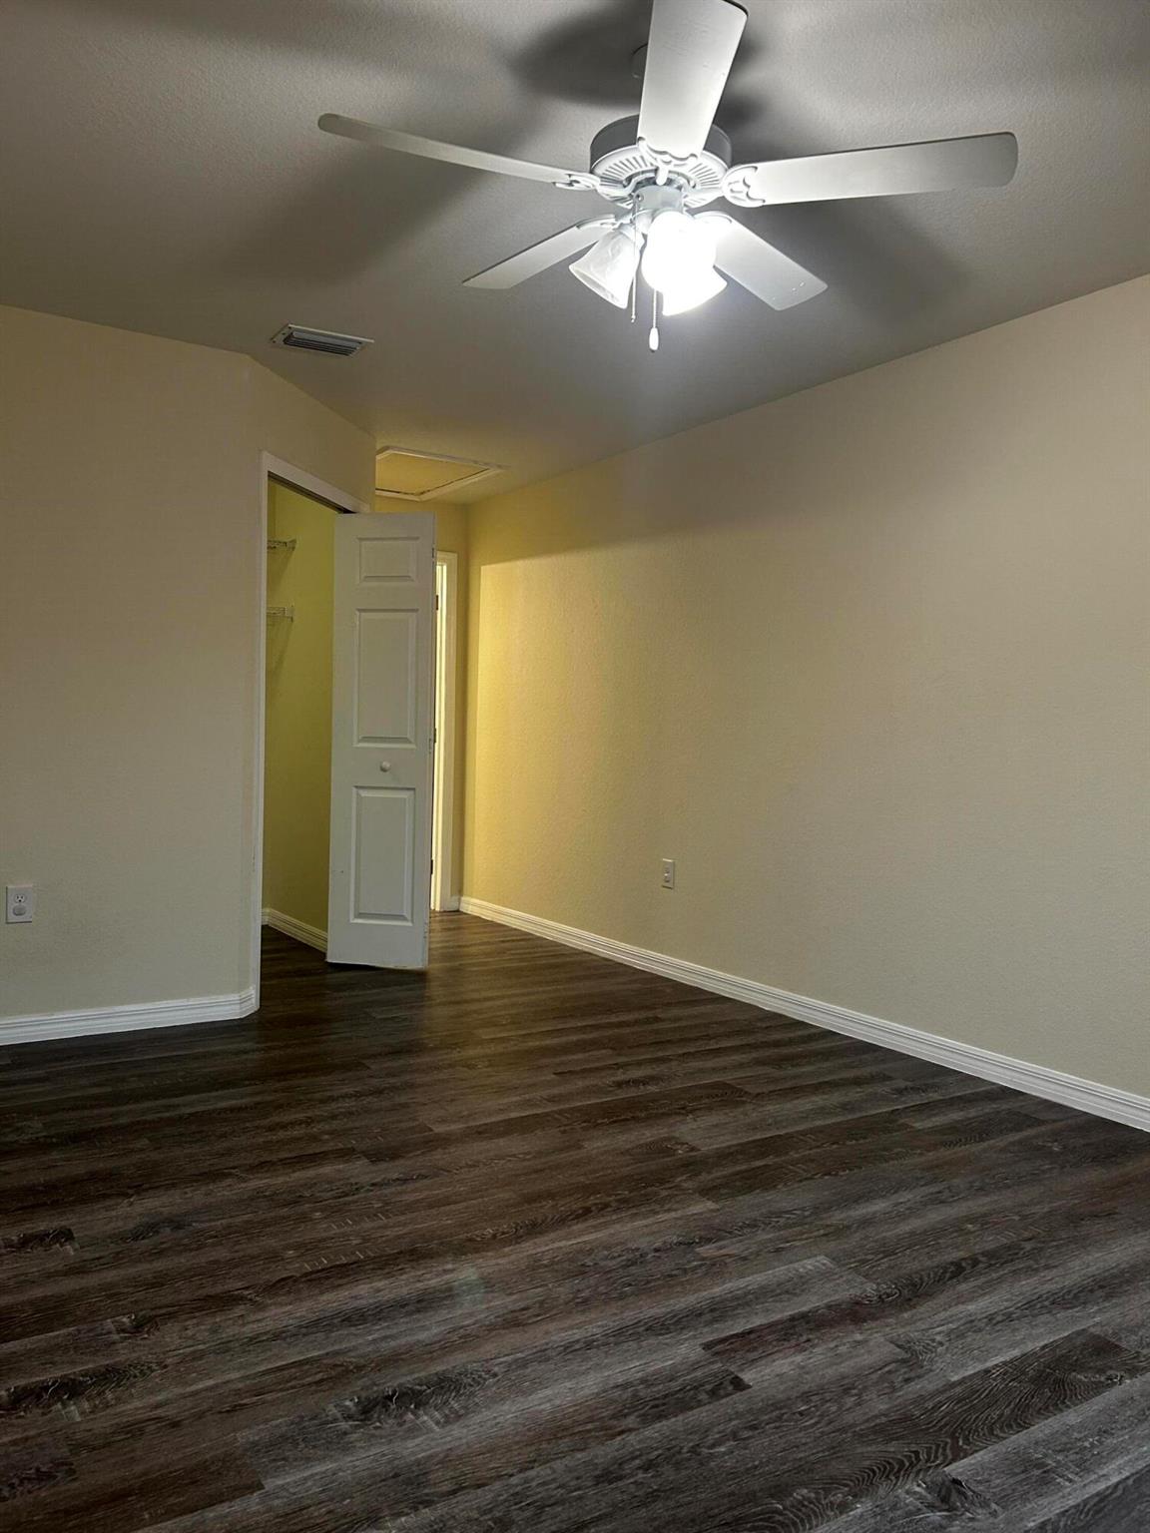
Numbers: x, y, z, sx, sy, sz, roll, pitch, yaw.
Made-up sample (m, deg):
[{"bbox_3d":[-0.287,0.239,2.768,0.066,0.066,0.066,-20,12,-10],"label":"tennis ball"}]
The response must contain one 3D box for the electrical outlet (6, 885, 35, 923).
[{"bbox_3d":[-1.846,0.460,3.832,0.077,0.121,0.013,0,2,-33],"label":"electrical outlet"}]

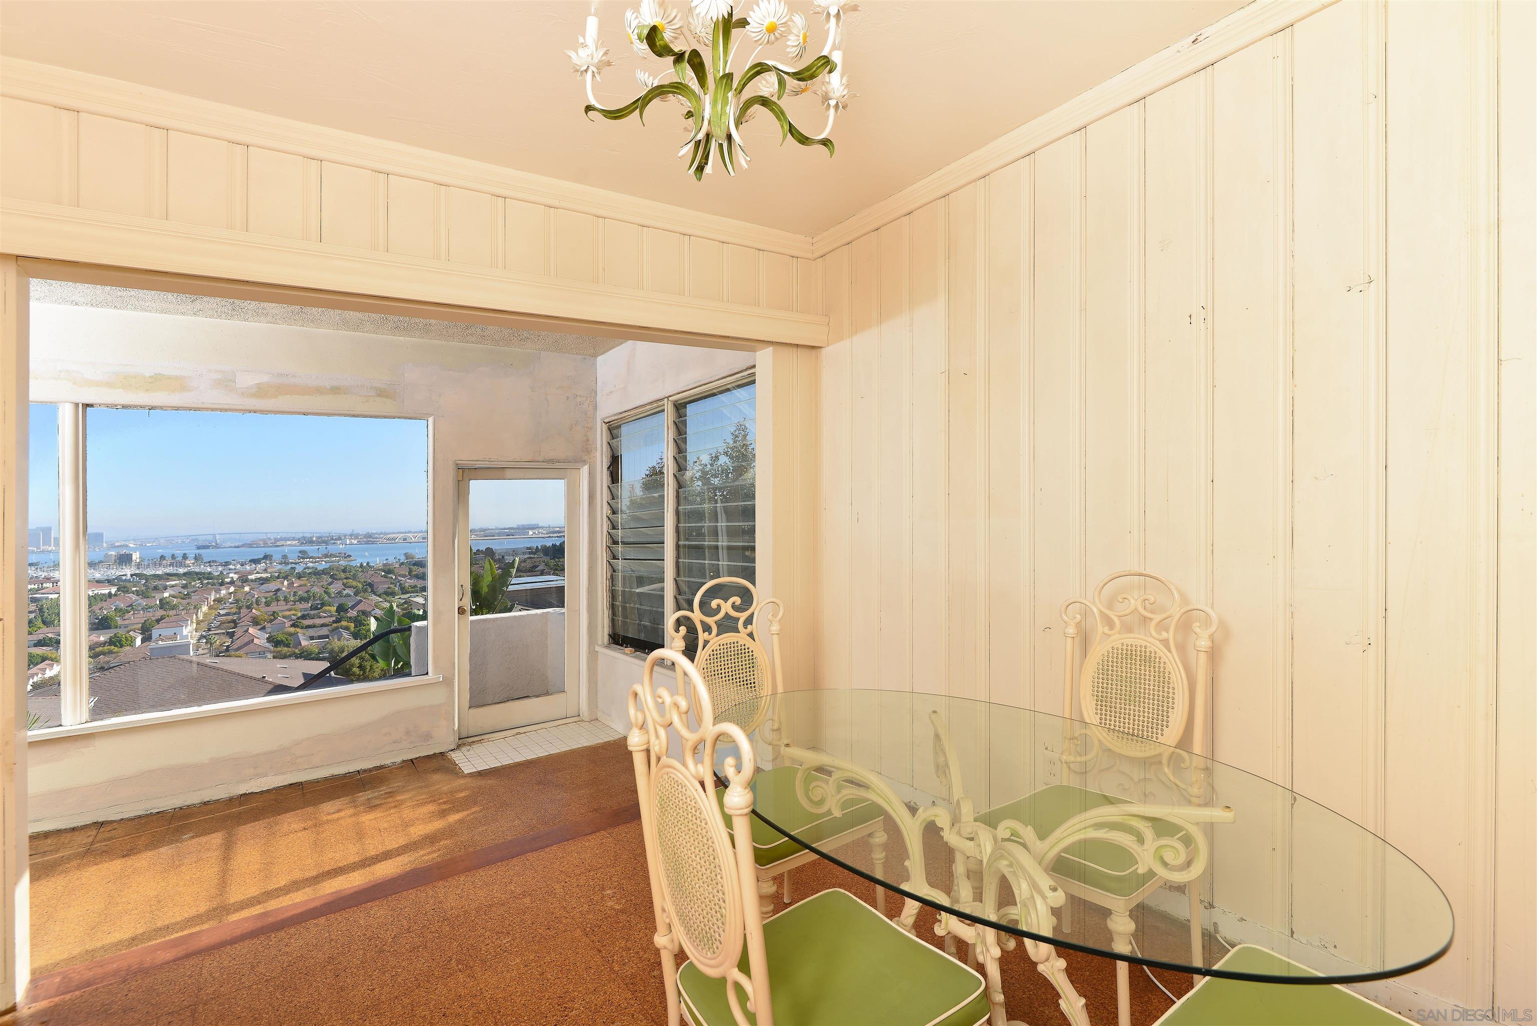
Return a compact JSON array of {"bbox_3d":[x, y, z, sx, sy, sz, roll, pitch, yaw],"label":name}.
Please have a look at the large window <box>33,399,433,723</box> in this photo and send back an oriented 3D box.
[{"bbox_3d":[-3.235,0.275,4.249,2.050,1.850,0.120,-1,0,-33],"label":"large window"}]

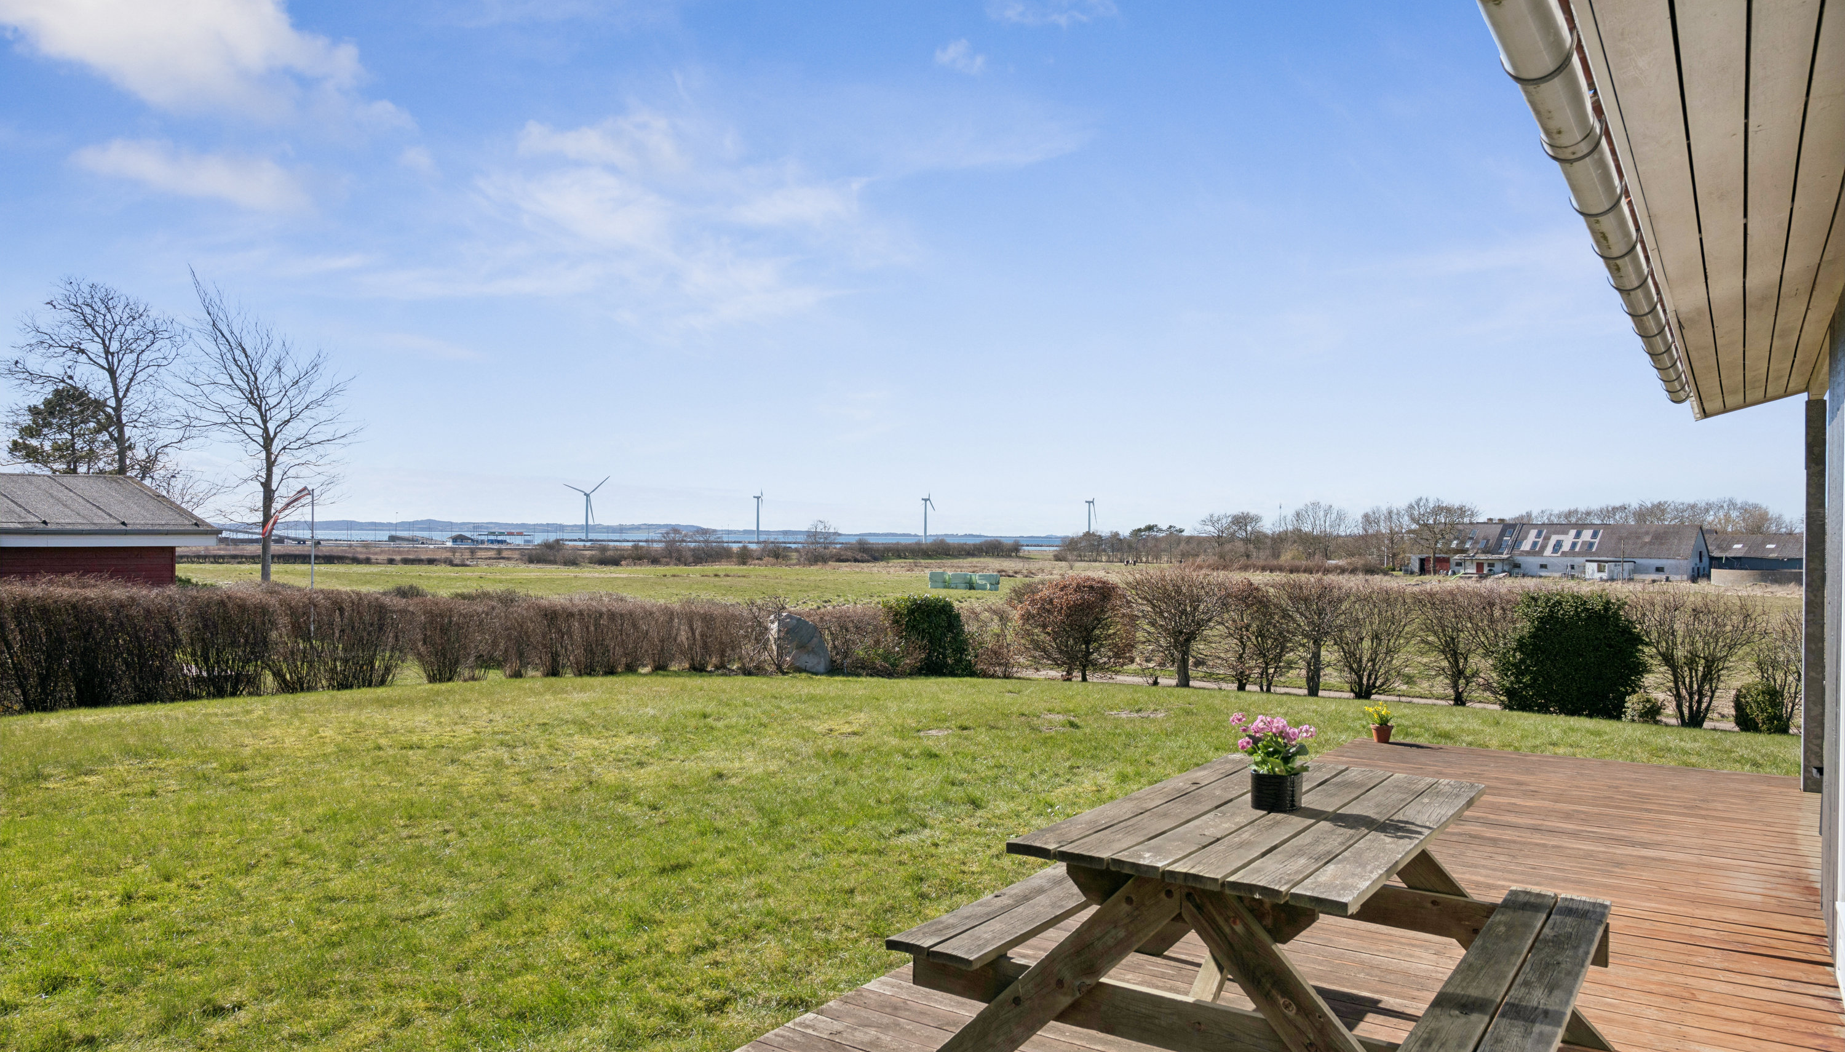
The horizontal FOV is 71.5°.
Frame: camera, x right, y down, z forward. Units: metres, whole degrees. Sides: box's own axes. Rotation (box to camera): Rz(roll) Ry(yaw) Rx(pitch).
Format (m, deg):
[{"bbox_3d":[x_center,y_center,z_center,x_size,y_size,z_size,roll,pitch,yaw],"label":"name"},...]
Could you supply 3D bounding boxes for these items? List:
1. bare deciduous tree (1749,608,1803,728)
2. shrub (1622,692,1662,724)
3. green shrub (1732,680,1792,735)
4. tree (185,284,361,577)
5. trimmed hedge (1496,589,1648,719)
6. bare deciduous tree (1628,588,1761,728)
[{"bbox_3d":[7.643,1.235,11.200,0.857,1.059,0.900,0,0,0],"label":"bare deciduous tree"},{"bbox_3d":[7.251,1.829,12.900,0.410,0.313,0.390,0,0,32],"label":"shrub"},{"bbox_3d":[8.095,1.751,12.350,0.580,0.518,0.540,0,0,32],"label":"green shrub"},{"bbox_3d":[-18.879,-2.207,37.000,5.329,9.911,4.800,0,0,0],"label":"tree"},{"bbox_3d":[6.699,1.322,13.200,1.500,1.310,1.300,0,0,32],"label":"trimmed hedge"},{"bbox_3d":[7.623,1.295,12.650,1.300,1.367,1.150,0,0,32],"label":"bare deciduous tree"}]

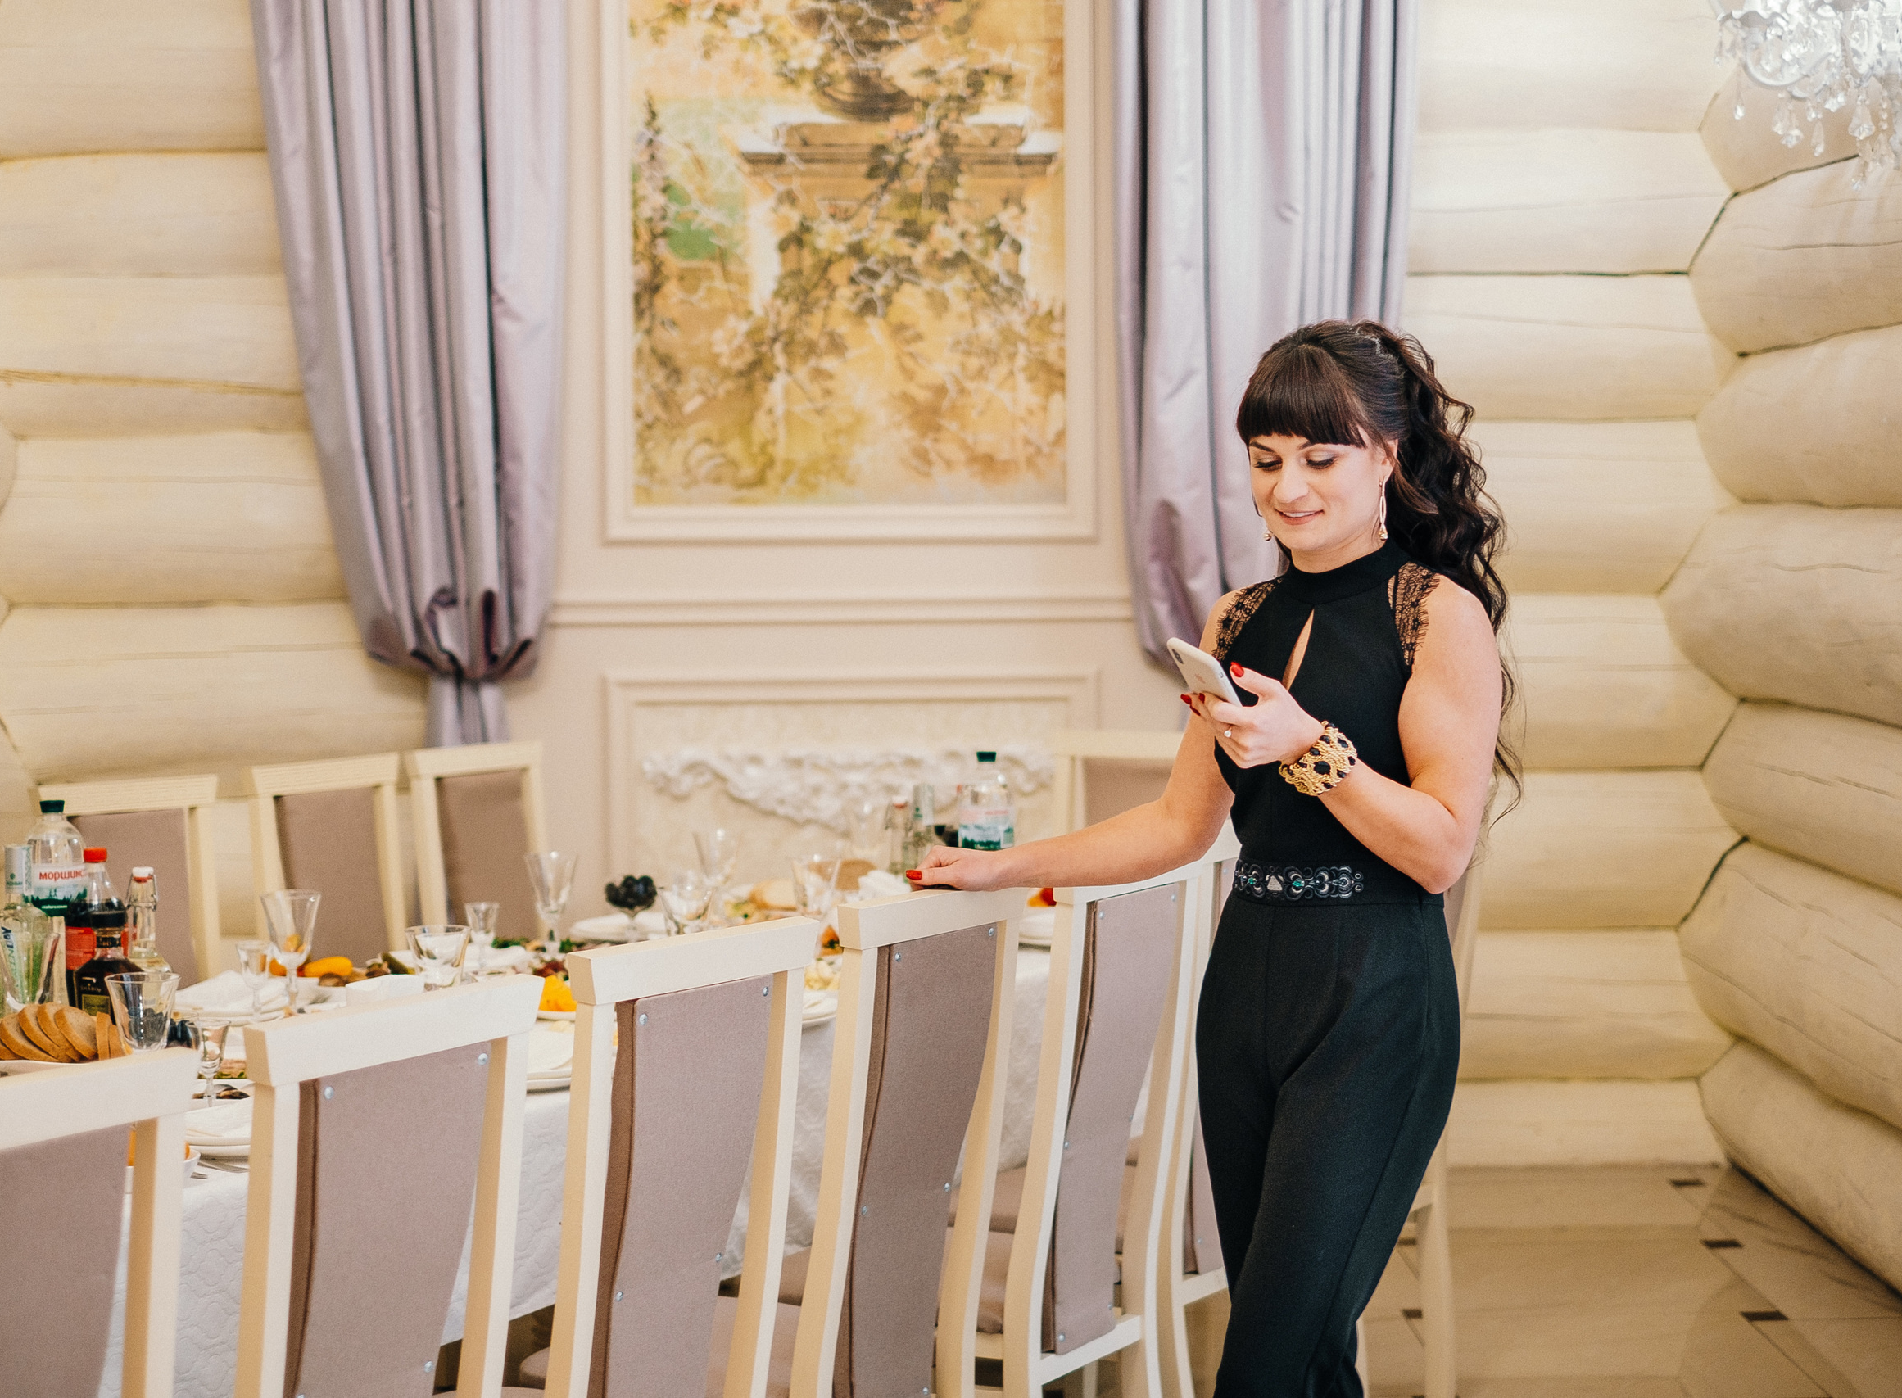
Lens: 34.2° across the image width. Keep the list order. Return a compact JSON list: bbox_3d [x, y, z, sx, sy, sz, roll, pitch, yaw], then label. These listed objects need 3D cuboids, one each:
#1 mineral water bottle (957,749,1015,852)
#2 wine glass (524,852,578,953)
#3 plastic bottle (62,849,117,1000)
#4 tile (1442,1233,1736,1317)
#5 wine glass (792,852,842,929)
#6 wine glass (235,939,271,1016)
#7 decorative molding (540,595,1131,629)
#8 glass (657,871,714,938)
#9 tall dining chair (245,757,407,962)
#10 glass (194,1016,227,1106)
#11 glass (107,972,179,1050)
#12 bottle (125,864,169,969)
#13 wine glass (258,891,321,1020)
[{"bbox_3d":[0.057,0.245,4.888,0.088,0.320,0.088,0,3,1],"label":"mineral water bottle"},{"bbox_3d":[-0.631,0.331,4.887,0.085,0.166,0.085,0,3,0],"label":"wine glass"},{"bbox_3d":[-1.088,0.334,3.937,0.086,0.285,0.086,-1,3,-11],"label":"plastic bottle"},{"bbox_3d":[1.200,1.105,5.880,0.600,0.012,0.600,0,3,0],"label":"tile"},{"bbox_3d":[-0.210,0.332,4.813,0.085,0.166,0.085,0,3,0],"label":"wine glass"},{"bbox_3d":[-0.973,0.393,4.303,0.050,0.105,0.050,0,3,0],"label":"wine glass"},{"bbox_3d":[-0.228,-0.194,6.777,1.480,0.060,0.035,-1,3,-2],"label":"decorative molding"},{"bbox_3d":[-0.425,0.356,4.987,0.095,0.100,0.095,0,3,0],"label":"glass"},{"bbox_3d":[-1.018,0.624,5.856,0.520,1.000,0.420,1,4,33],"label":"tall dining chair"},{"bbox_3d":[-0.868,0.433,3.616,0.052,0.110,0.052,0,3,0],"label":"glass"},{"bbox_3d":[-1.057,0.415,4.045,0.095,0.100,0.095,0,3,0],"label":"glass"},{"bbox_3d":[-1.037,0.349,3.977,0.074,0.260,0.074,-1,3,-11],"label":"bottle"},{"bbox_3d":[-0.915,0.356,4.285,0.083,0.175,0.083,0,3,0],"label":"wine glass"}]

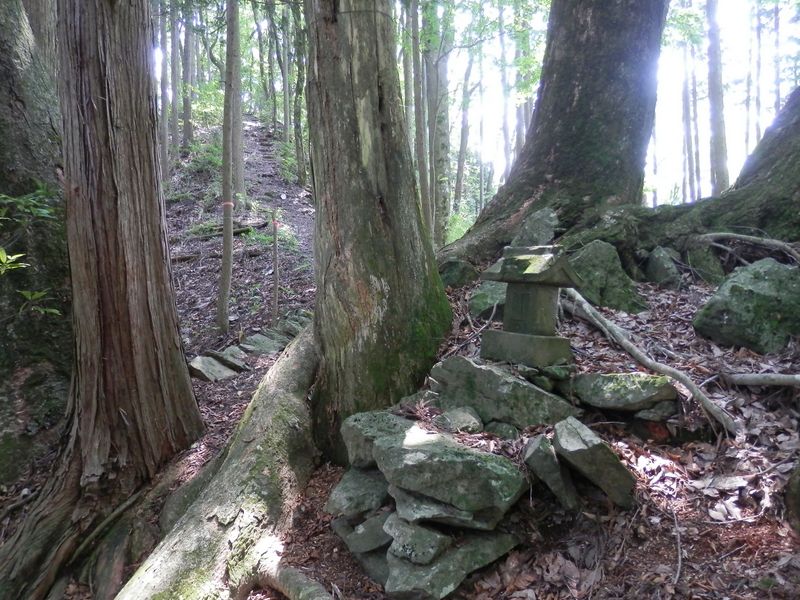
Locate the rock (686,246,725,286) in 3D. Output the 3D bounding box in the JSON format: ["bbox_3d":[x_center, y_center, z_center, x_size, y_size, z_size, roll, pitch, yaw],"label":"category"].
[{"bbox_3d":[2.644,-0.299,5.000,0.340,0.340,0.300,-2,-5,11],"label":"rock"}]

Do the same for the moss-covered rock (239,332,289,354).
[{"bbox_3d":[-1.134,0.361,4.800,0.410,0.150,0.340,0,-1,0],"label":"moss-covered rock"}]

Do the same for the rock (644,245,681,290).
[{"bbox_3d":[2.371,-0.292,5.200,0.330,0.370,0.300,-1,-3,25],"label":"rock"}]

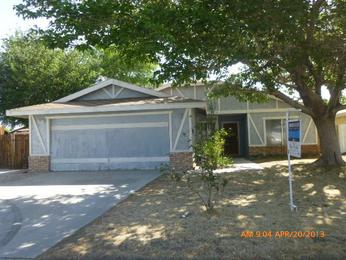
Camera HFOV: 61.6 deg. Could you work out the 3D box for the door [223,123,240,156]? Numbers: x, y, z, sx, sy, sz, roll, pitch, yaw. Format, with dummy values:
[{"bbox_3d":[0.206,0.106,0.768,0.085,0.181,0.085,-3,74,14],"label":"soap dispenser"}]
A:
[{"bbox_3d":[3.781,0.591,18.797,0.980,2.080,0.100,-2,-3,7],"label":"door"}]

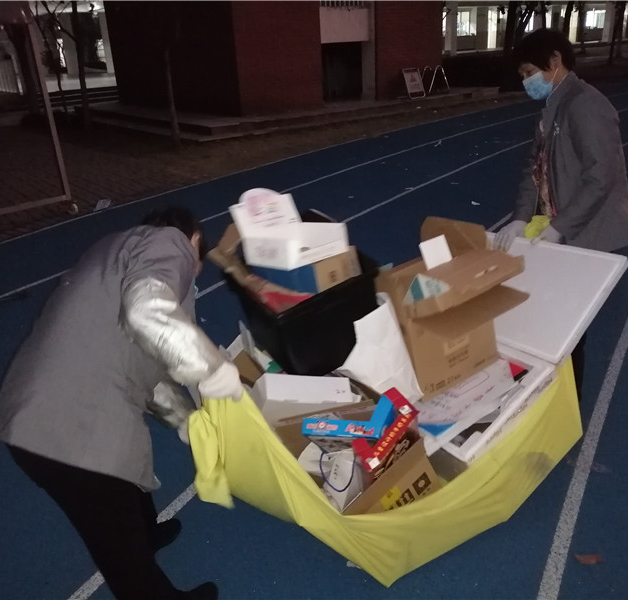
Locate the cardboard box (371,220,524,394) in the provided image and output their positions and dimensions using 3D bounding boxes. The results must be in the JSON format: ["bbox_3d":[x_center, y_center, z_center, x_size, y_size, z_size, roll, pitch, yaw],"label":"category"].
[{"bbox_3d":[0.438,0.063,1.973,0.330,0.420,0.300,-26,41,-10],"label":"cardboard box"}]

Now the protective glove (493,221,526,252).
[{"bbox_3d":[0.755,-0.245,2.320,0.115,0.115,0.095,-16,27,-28],"label":"protective glove"}]

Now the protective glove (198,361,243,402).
[{"bbox_3d":[-0.266,0.229,1.690,0.125,0.100,0.100,-16,27,-28],"label":"protective glove"}]

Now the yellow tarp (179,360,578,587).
[{"bbox_3d":[0.190,0.401,2.088,1.240,0.580,0.880,-16,26,-27],"label":"yellow tarp"}]

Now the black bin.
[{"bbox_3d":[-0.036,0.008,2.285,0.420,0.290,0.370,-27,40,-23],"label":"black bin"}]

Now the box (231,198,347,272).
[{"bbox_3d":[-0.073,-0.251,2.212,0.290,0.200,0.250,-21,21,-38],"label":"box"}]

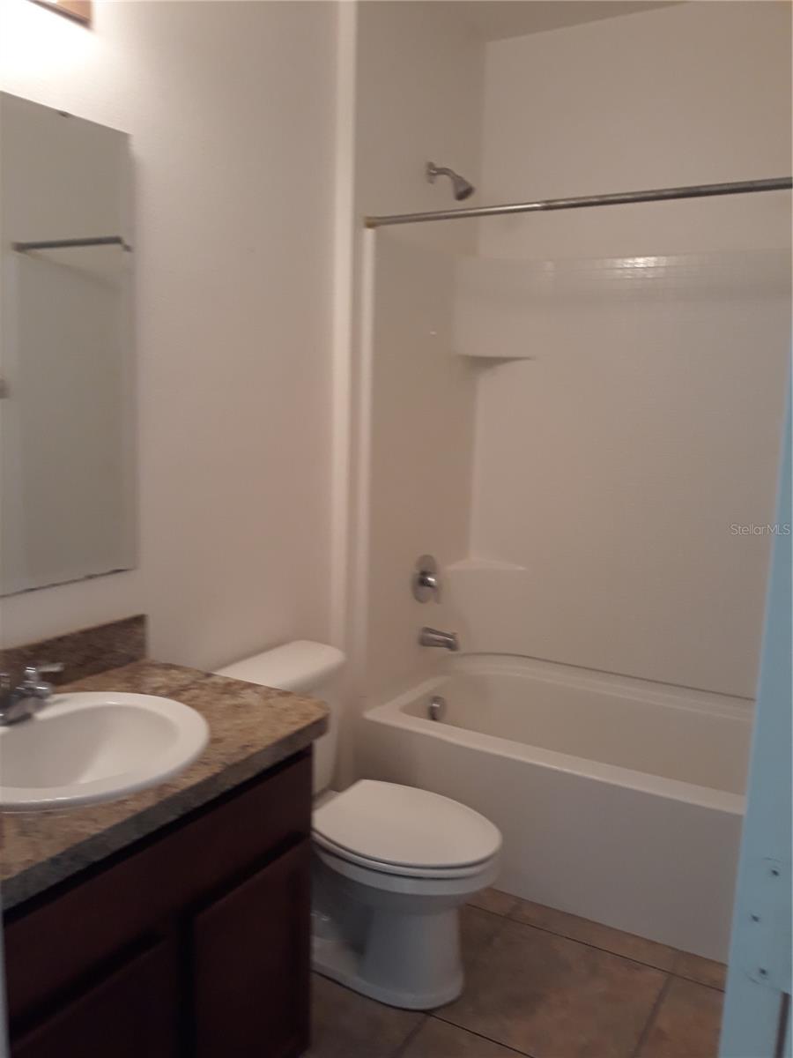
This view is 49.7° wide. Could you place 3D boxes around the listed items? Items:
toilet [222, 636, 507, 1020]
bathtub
[{"bbox_3d":[-0.089,0.739,2.134,0.737,0.716,0.470,6,9,30],"label":"toilet"},{"bbox_3d":[0.725,0.814,2.687,1.520,0.458,0.790,6,9,30],"label":"bathtub"}]

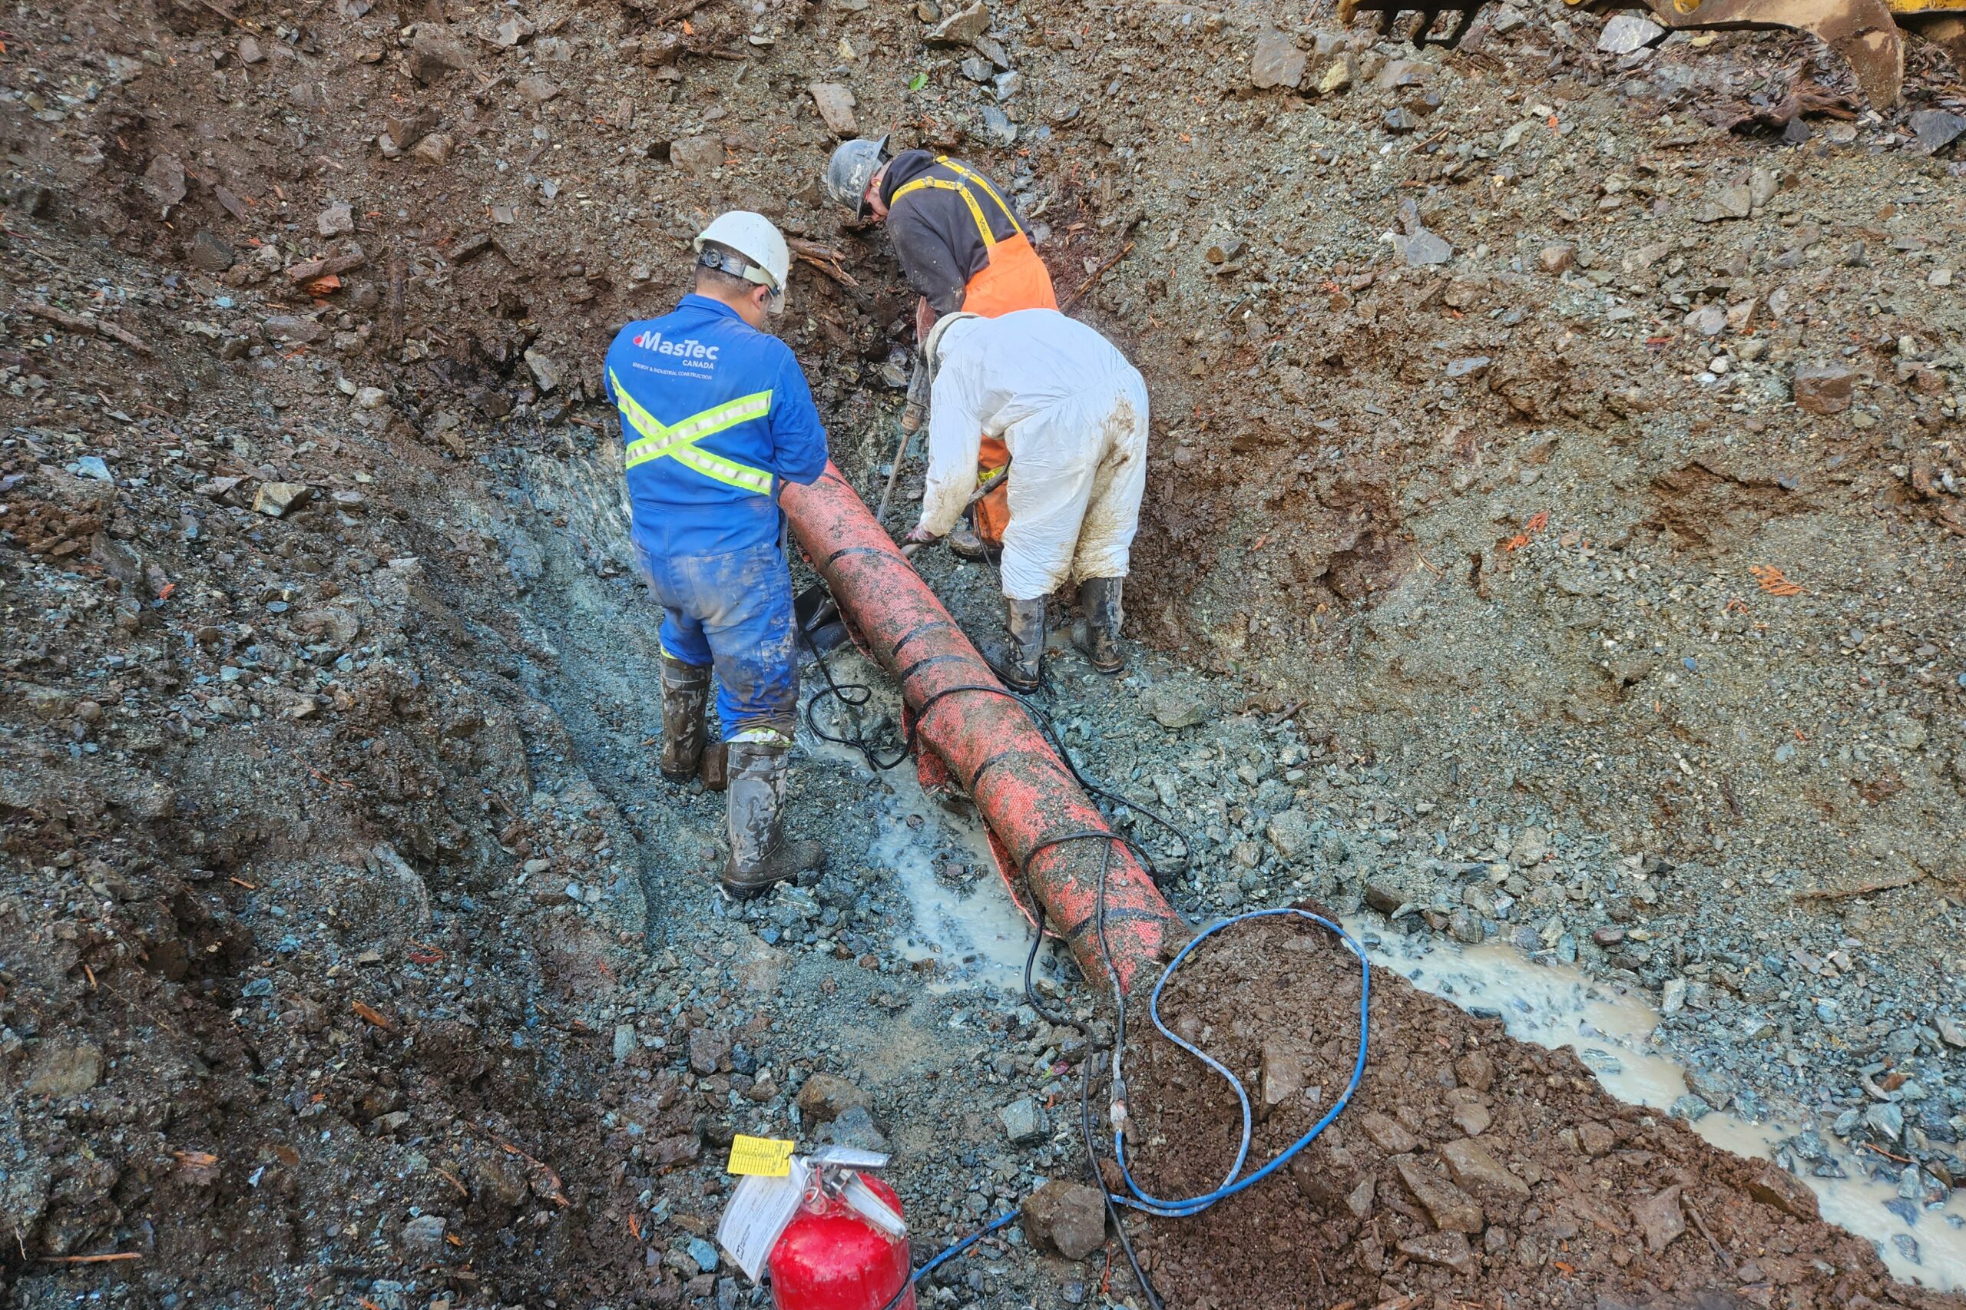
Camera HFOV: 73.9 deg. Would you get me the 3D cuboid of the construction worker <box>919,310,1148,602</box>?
[{"bbox_3d":[0.150,-0.622,3.983,0.820,0.950,0.550,26,42,32],"label":"construction worker"}]

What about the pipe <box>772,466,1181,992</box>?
[{"bbox_3d":[-0.204,-0.032,4.143,0.280,0.280,2.942,-14,37,-19],"label":"pipe"}]

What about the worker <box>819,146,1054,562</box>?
[{"bbox_3d":[-0.100,-1.016,4.502,0.800,1.460,0.550,9,36,12],"label":"worker"}]

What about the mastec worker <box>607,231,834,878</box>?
[{"bbox_3d":[-0.650,-0.239,3.227,0.600,1.690,0.620,24,42,30],"label":"mastec worker"}]

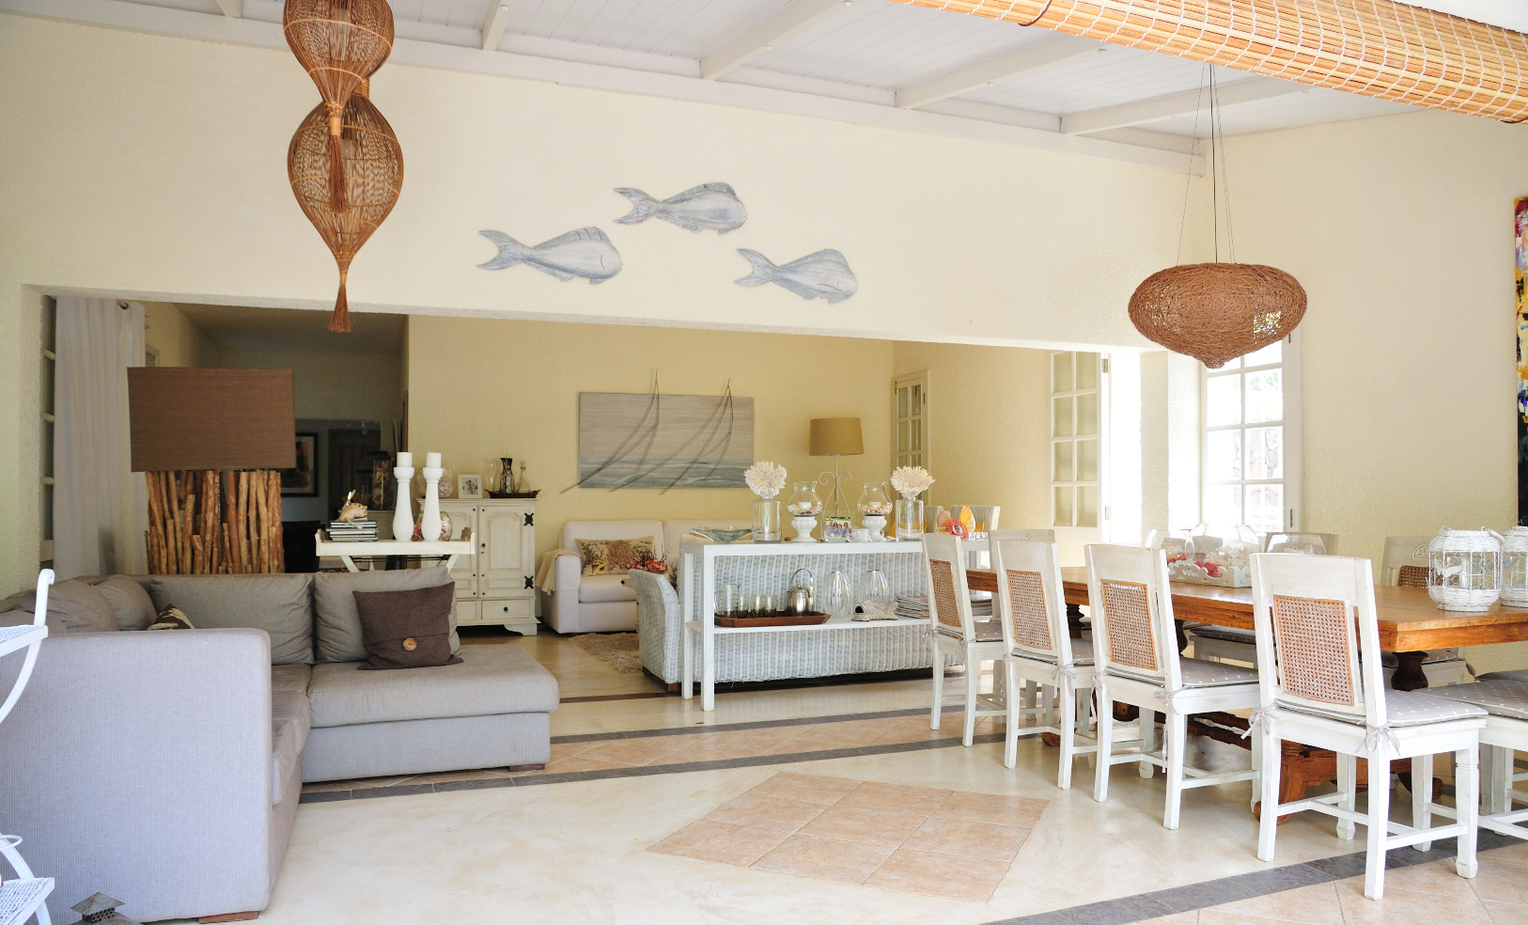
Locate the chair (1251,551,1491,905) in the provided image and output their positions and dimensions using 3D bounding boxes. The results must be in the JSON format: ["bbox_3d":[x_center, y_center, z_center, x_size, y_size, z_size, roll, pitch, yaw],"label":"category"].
[{"bbox_3d":[1.858,0.767,3.170,0.496,0.969,0.439,1,-2,-27],"label":"chair"}]

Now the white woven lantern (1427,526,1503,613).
[{"bbox_3d":[2.204,0.335,3.212,0.198,0.260,0.194,1,-2,-20],"label":"white woven lantern"}]

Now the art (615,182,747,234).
[{"bbox_3d":[-0.461,-1.474,5.802,0.776,0.296,0.025,1,-2,-20],"label":"art"}]

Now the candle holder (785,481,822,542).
[{"bbox_3d":[0.229,0.281,5.910,0.215,0.346,0.215,0,-2,0],"label":"candle holder"}]

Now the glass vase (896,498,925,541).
[{"bbox_3d":[0.885,0.340,6.157,0.172,0.253,0.172,1,-2,-21],"label":"glass vase"}]

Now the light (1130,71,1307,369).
[{"bbox_3d":[1.984,-1.137,4.492,0.714,1.442,0.714,1,-2,-21],"label":"light"}]

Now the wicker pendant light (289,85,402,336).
[{"bbox_3d":[-1.442,-0.893,3.511,0.368,0.897,0.368,1,-2,-21],"label":"wicker pendant light"}]

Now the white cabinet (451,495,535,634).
[{"bbox_3d":[-2.406,0.877,8.532,0.983,1.123,0.450,1,-2,-20],"label":"white cabinet"}]

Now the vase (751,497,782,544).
[{"bbox_3d":[0.015,0.323,5.672,0.160,0.239,0.160,0,-2,0],"label":"vase"}]

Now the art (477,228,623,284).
[{"bbox_3d":[-1.151,-1.145,5.533,0.778,0.312,0.025,1,-2,-20],"label":"art"}]

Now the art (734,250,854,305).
[{"bbox_3d":[0.214,-1.150,6.199,0.798,0.327,0.046,1,-2,-21],"label":"art"}]

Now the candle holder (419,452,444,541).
[{"bbox_3d":[-1.913,0.199,5.855,0.131,0.515,0.131,1,-2,-21],"label":"candle holder"}]

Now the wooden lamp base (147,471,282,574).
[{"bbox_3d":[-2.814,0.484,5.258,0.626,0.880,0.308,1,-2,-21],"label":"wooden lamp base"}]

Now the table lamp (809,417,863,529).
[{"bbox_3d":[0.679,0.118,9.650,0.508,1.087,0.508,0,-2,0],"label":"table lamp"}]

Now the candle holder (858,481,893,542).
[{"bbox_3d":[0.647,0.284,5.907,0.201,0.346,0.201,0,-2,0],"label":"candle holder"}]

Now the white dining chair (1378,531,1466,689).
[{"bbox_3d":[2.552,0.804,4.205,0.496,0.969,0.439,1,-2,-21],"label":"white dining chair"}]

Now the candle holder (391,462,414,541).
[{"bbox_3d":[-1.783,0.205,5.036,0.104,0.369,0.104,1,-2,-20],"label":"candle holder"}]

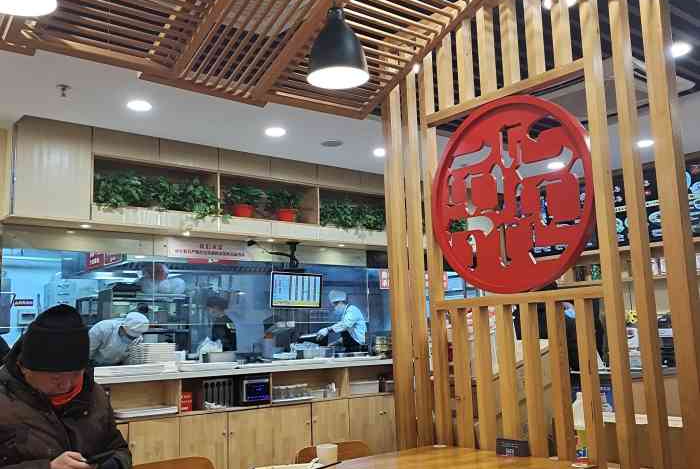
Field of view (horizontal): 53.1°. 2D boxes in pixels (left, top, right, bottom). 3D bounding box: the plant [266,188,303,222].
[{"bbox_3d":[-0.578,-0.269,6.293,0.300,0.300,0.290,-2,-8,0],"label":"plant"}]

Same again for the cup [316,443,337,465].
[{"bbox_3d":[-0.075,0.734,2.323,0.073,0.083,0.073,-2,-8,0],"label":"cup"}]

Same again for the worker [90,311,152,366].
[{"bbox_3d":[-1.944,1.385,5.850,0.680,1.440,0.500,-5,-9,23],"label":"worker"}]

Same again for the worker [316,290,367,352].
[{"bbox_3d":[-0.061,1.446,7.497,0.580,1.690,0.470,1,-9,-20],"label":"worker"}]

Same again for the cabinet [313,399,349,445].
[{"bbox_3d":[-0.291,1.771,6.241,0.425,0.575,0.450,5,-11,-38],"label":"cabinet"}]

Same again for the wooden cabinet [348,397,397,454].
[{"bbox_3d":[0.076,1.803,6.533,0.510,0.575,0.450,5,-11,-38],"label":"wooden cabinet"}]

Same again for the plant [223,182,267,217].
[{"bbox_3d":[-0.907,-0.288,6.029,0.340,0.310,0.320,-2,-8,0],"label":"plant"}]

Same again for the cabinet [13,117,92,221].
[{"bbox_3d":[-2.169,-0.430,5.069,0.475,0.685,0.400,5,-11,-38],"label":"cabinet"}]

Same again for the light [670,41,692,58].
[{"bbox_3d":[1.866,-1.056,3.976,0.160,0.030,0.160,5,-11,-38],"label":"light"}]

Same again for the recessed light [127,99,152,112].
[{"bbox_3d":[-1.403,-0.857,4.674,0.165,0.030,0.165,-2,-8,0],"label":"recessed light"}]

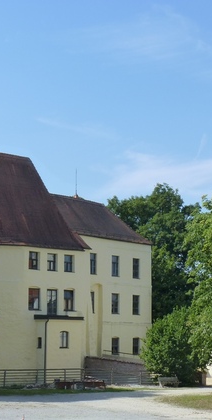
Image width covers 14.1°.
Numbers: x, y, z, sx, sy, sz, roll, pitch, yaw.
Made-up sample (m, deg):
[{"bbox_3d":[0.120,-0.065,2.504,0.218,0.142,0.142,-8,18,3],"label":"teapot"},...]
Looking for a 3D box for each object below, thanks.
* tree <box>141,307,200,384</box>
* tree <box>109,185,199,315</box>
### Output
[{"bbox_3d":[4.904,10.356,65.183,4.621,6.006,4.600,0,-9,0],"label":"tree"},{"bbox_3d":[5.445,7.411,91.963,11.000,20.261,10.500,0,-9,0],"label":"tree"}]

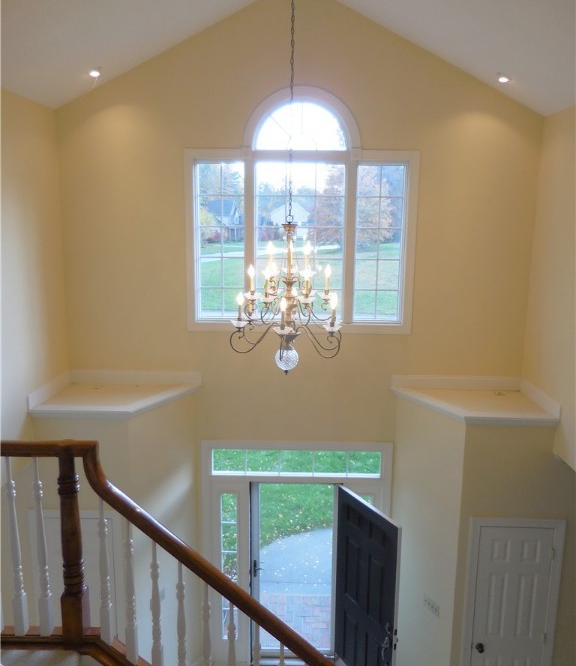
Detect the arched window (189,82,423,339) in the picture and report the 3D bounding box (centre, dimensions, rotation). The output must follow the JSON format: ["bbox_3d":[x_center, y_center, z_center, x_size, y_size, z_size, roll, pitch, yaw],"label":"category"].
[{"bbox_3d":[0.117,-1.085,5.049,2.110,2.203,0.080,1,10,2],"label":"arched window"}]

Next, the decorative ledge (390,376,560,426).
[{"bbox_3d":[1.596,0.580,4.863,1.240,0.208,0.825,1,10,2],"label":"decorative ledge"}]

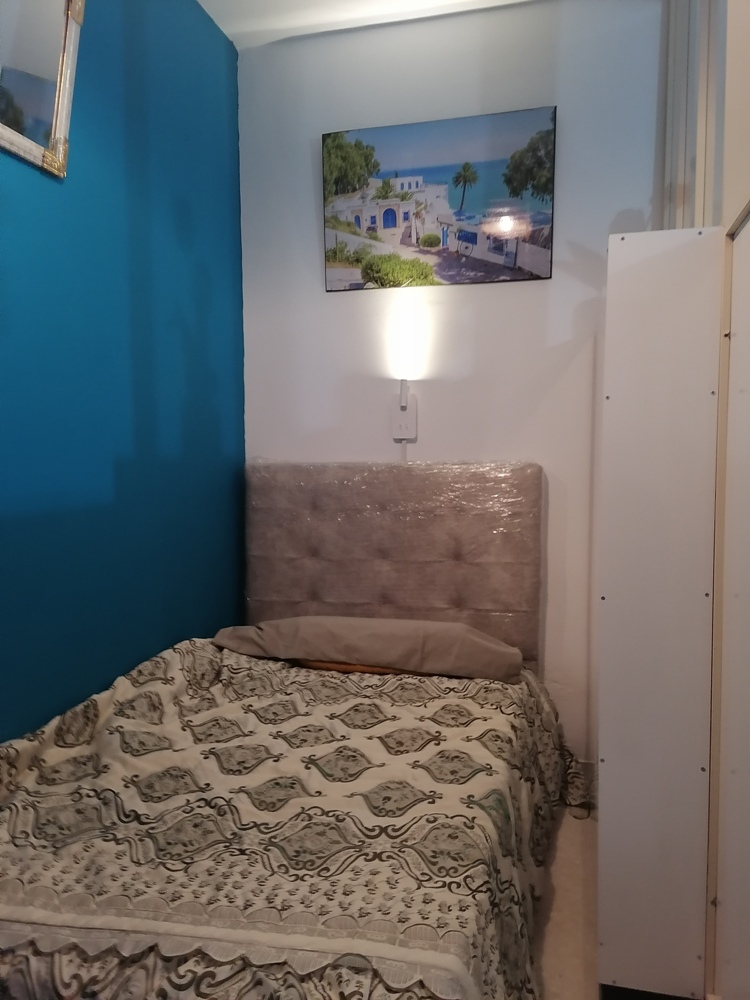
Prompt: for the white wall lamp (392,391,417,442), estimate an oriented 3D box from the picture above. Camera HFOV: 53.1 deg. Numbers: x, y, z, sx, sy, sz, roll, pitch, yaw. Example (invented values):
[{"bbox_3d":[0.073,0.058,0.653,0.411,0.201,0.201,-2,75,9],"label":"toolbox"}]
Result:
[{"bbox_3d":[0.121,-0.339,3.063,0.099,0.202,0.070,1,4,14],"label":"white wall lamp"}]

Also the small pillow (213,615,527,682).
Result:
[{"bbox_3d":[-0.023,0.455,2.484,0.980,0.130,0.360,1,4,18],"label":"small pillow"}]

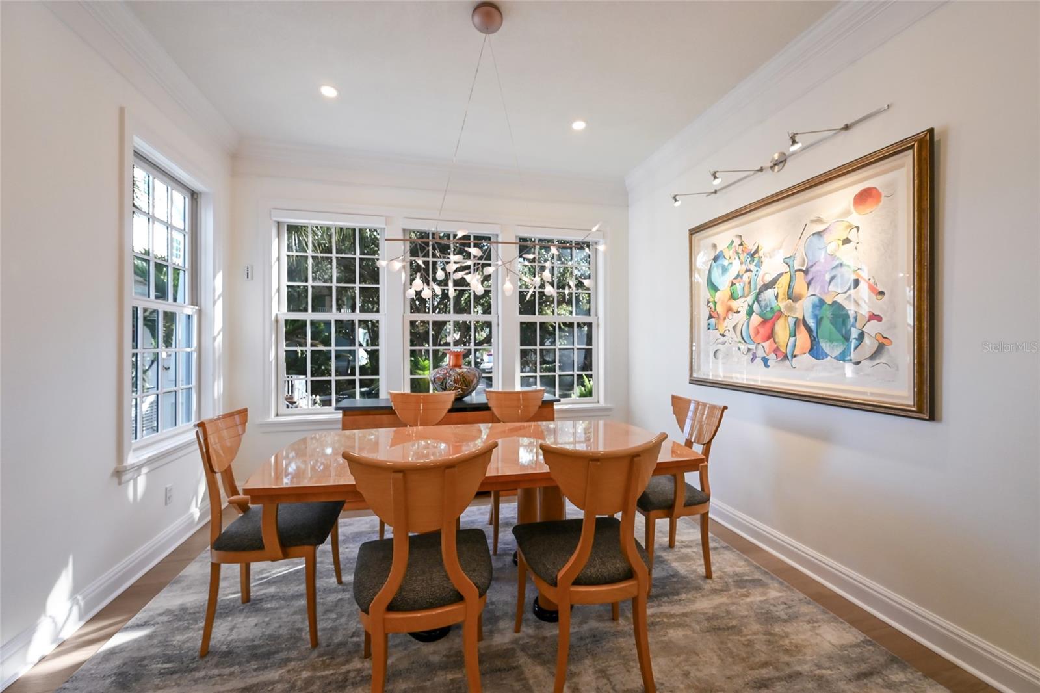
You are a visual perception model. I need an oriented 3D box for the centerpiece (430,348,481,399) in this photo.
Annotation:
[{"bbox_3d":[-0.555,0.241,3.498,0.449,0.433,0.449,0,0,-13],"label":"centerpiece"}]

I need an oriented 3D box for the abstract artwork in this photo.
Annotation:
[{"bbox_3d":[1.513,-0.303,2.411,0.045,1.205,1.536,0,0,-13],"label":"abstract artwork"}]

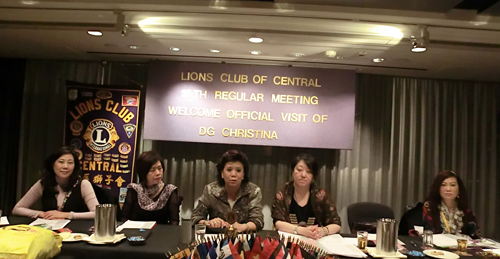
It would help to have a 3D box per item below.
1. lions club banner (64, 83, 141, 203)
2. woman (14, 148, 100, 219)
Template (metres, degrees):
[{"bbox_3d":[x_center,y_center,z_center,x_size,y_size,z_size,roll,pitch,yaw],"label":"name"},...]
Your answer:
[{"bbox_3d":[-1.669,0.216,4.075,0.820,1.420,0.040,3,-3,-4],"label":"lions club banner"},{"bbox_3d":[-1.354,0.729,2.621,0.580,1.220,0.720,3,-3,-2],"label":"woman"}]

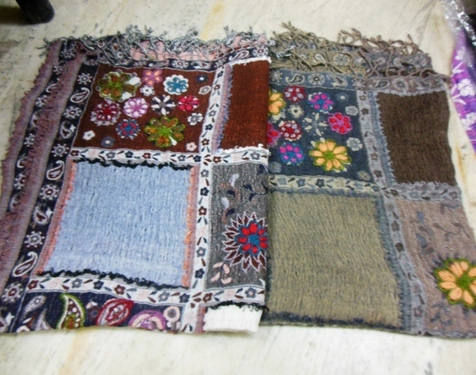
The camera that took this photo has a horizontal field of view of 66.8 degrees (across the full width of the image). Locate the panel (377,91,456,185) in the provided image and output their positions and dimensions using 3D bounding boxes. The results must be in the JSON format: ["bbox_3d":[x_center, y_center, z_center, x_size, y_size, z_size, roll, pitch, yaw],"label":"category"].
[{"bbox_3d":[0.335,-0.097,0.661,0.136,0.012,0.214,3,61,1],"label":"panel"}]

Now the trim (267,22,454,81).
[{"bbox_3d":[0.250,-0.286,0.770,0.356,0.020,0.159,4,61,2],"label":"trim"}]

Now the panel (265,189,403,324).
[{"bbox_3d":[0.137,0.101,0.551,0.185,0.012,0.206,3,61,1],"label":"panel"}]

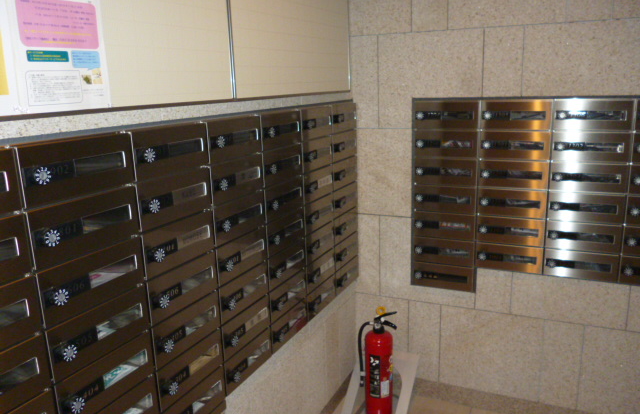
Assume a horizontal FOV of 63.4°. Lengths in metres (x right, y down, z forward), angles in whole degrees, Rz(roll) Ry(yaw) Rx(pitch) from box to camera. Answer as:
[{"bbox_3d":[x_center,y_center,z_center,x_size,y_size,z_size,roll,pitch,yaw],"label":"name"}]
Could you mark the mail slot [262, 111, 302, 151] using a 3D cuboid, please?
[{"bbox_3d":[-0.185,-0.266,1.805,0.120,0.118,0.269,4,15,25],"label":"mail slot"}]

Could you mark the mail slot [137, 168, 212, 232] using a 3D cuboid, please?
[{"bbox_3d":[-0.401,-0.026,1.341,0.090,0.117,0.271,4,15,25],"label":"mail slot"}]

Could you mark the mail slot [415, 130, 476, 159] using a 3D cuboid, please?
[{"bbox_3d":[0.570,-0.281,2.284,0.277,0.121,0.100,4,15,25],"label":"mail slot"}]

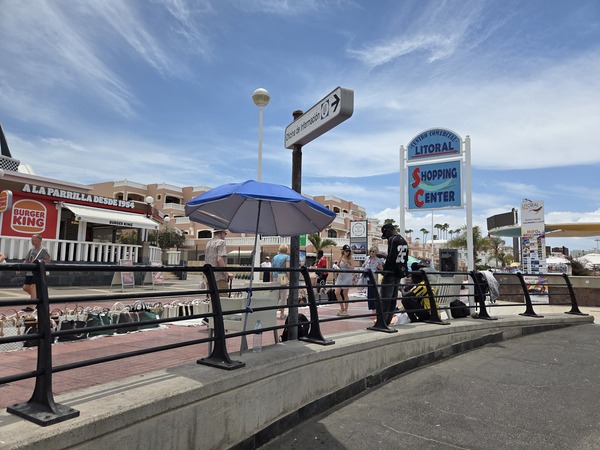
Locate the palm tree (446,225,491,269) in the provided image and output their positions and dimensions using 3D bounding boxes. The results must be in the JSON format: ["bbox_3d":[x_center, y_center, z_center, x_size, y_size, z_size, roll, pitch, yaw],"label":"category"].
[{"bbox_3d":[20.078,3.335,47.225,5.200,6.600,5.200,1,-6,0],"label":"palm tree"}]

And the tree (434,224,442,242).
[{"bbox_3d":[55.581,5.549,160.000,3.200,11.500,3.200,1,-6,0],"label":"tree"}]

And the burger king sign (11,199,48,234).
[{"bbox_3d":[-11.954,-0.366,17.600,0.120,1.500,1.420,-3,-7,33],"label":"burger king sign"}]

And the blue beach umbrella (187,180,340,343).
[{"bbox_3d":[-0.521,0.466,4.377,1.740,1.860,1.740,10,-15,-17],"label":"blue beach umbrella"}]

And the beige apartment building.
[{"bbox_3d":[-9.400,1.190,64.595,45.000,13.400,20.000,4,-7,-24],"label":"beige apartment building"}]

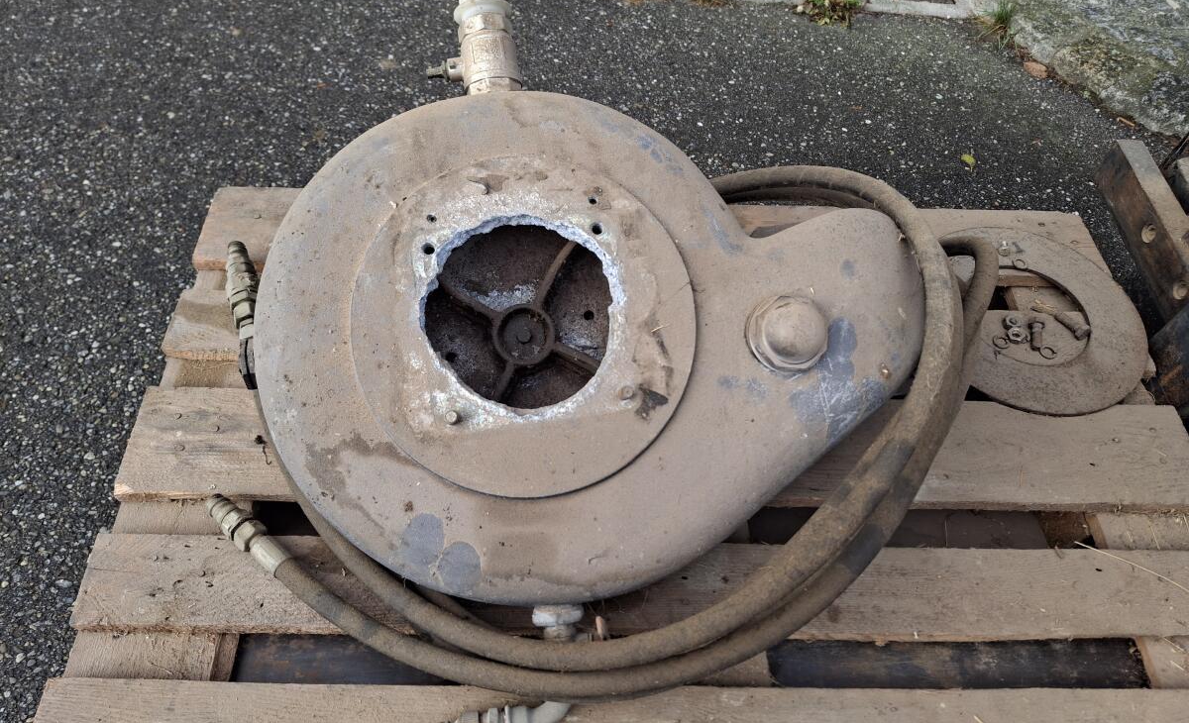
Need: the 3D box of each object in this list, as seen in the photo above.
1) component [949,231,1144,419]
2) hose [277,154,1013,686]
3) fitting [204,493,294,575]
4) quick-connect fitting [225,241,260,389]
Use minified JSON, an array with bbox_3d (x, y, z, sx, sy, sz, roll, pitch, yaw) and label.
[{"bbox_3d":[0.549,-0.061,1.096,0.298,0.012,0.298,1,55,-2],"label":"component"},{"bbox_3d":[0.070,0.024,0.963,0.880,0.090,0.685,1,55,-2],"label":"hose"},{"bbox_3d":[-0.350,0.172,0.867,0.111,0.032,0.031,35,60,20],"label":"fitting"},{"bbox_3d":[-0.407,-0.059,1.008,0.040,0.042,0.229,-14,57,-12],"label":"quick-connect fitting"}]

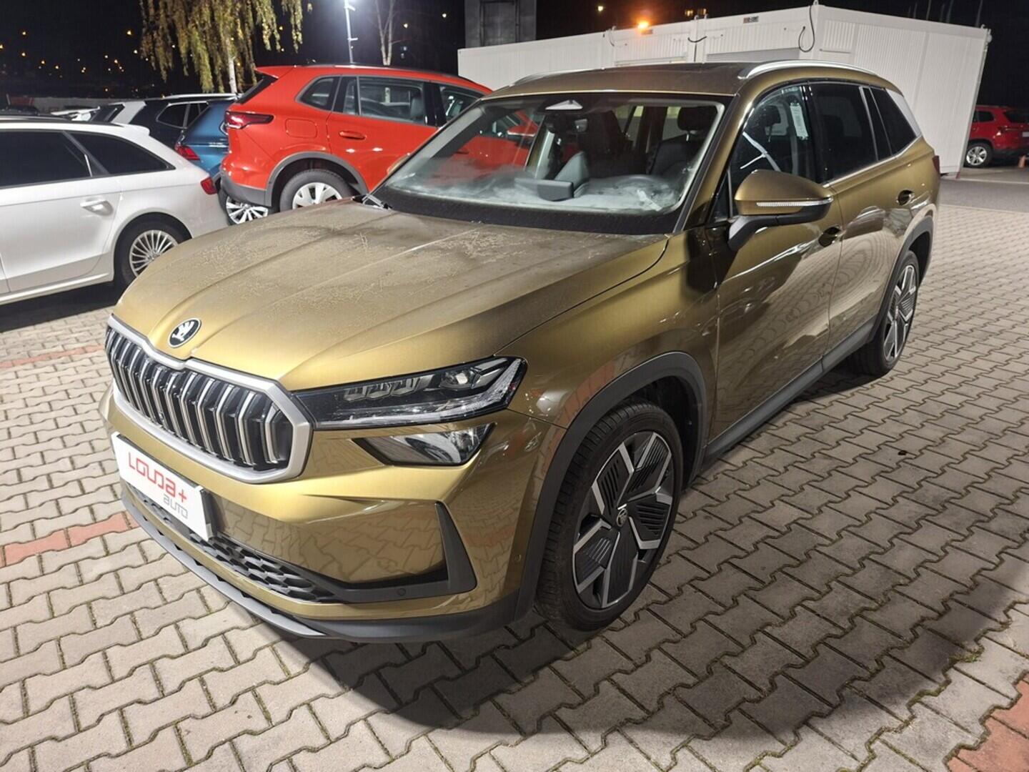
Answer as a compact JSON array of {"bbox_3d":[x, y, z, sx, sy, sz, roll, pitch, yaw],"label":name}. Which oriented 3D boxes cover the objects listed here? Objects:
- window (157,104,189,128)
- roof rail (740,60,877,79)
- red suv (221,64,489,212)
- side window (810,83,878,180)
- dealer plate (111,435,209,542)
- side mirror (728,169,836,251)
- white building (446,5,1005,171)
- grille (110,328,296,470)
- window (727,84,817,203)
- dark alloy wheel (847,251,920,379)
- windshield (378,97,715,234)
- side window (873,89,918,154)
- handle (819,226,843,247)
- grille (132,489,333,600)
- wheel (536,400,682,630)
[{"bbox_3d":[-5.403,-4.269,10.800,0.520,0.390,0.060,-7,3,-15],"label":"window"},{"bbox_3d":[1.425,-1.420,3.100,0.070,0.085,1.820,17,28,38],"label":"roof rail"},{"bbox_3d":[-0.821,-2.577,7.680,4.540,1.660,1.880,-3,20,-12],"label":"red suv"},{"bbox_3d":[1.402,-1.086,2.917,0.060,0.400,0.680,-9,10,46],"label":"side window"},{"bbox_3d":[-0.953,0.258,1.833,0.525,0.132,0.028,17,25,38],"label":"dealer plate"},{"bbox_3d":[0.812,-0.545,2.119,0.240,0.220,0.220,16,28,40],"label":"side mirror"},{"bbox_3d":[4.091,-7.063,17.218,6.066,2.901,11.139,-15,26,-32],"label":"white building"},{"bbox_3d":[-0.880,0.032,1.866,0.980,0.290,0.100,16,25,40],"label":"grille"},{"bbox_3d":[0.889,-0.852,2.340,0.070,0.385,0.970,-12,8,46],"label":"window"},{"bbox_3d":[2.125,-0.441,3.987,0.235,0.705,0.700,17,28,38],"label":"dark alloy wheel"},{"bbox_3d":[0.075,-0.859,2.672,1.460,0.120,0.820,16,61,40],"label":"windshield"},{"bbox_3d":[1.958,-1.348,3.503,0.060,0.330,0.620,-10,10,43],"label":"side window"},{"bbox_3d":[1.229,-0.582,2.656,0.060,0.060,0.235,17,28,38],"label":"handle"},{"bbox_3d":[-0.880,0.421,1.996,1.080,0.130,0.130,16,28,40],"label":"grille"},{"bbox_3d":[0.253,0.365,2.081,0.235,0.705,0.700,17,28,38],"label":"wheel"}]

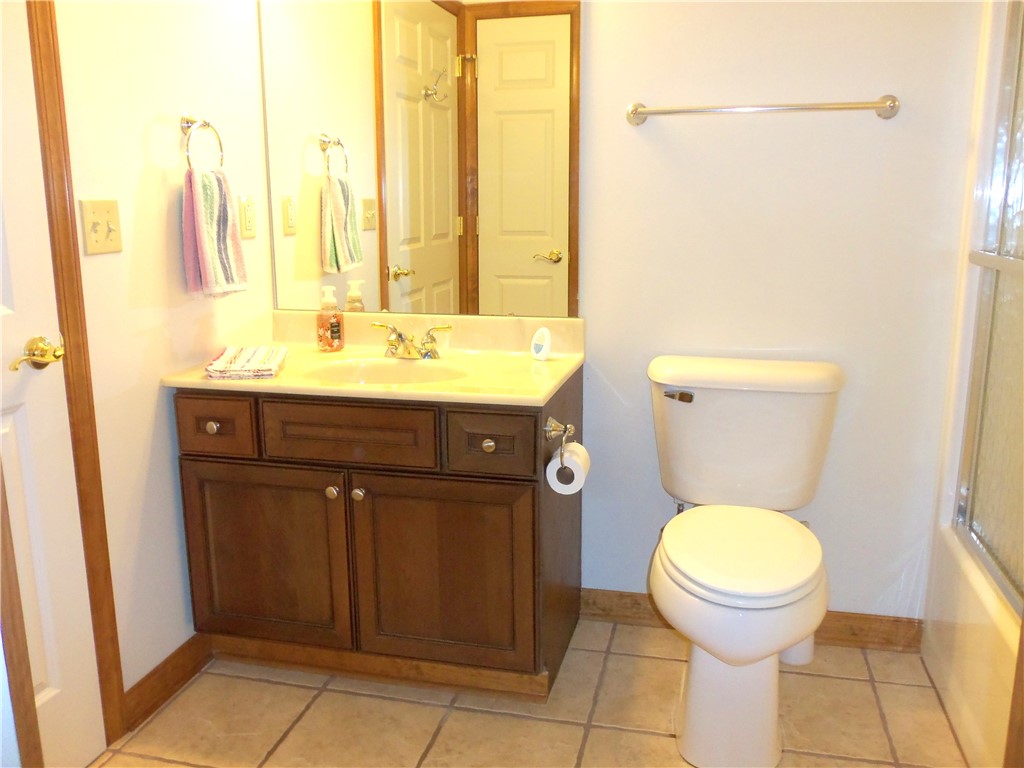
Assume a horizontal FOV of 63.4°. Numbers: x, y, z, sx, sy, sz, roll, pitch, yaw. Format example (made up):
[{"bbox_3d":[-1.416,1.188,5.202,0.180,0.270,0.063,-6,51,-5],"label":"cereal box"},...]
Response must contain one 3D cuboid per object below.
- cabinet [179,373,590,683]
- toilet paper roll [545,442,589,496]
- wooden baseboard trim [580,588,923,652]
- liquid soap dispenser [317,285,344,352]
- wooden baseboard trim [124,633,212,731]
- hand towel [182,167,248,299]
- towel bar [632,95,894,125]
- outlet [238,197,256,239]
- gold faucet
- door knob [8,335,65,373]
[{"bbox_3d":[-0.312,0.350,2.239,0.907,0.767,0.541,2,12,13],"label":"cabinet"},{"bbox_3d":[0.133,0.194,1.901,0.092,0.092,0.100,2,12,13],"label":"toilet paper roll"},{"bbox_3d":[0.655,0.666,2.345,0.932,0.099,0.015,2,12,13],"label":"wooden baseboard trim"},{"bbox_3d":[-0.519,-0.187,2.379,0.073,0.187,0.056,-4,12,-19],"label":"liquid soap dispenser"},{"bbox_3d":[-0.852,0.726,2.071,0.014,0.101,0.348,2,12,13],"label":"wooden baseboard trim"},{"bbox_3d":[-0.755,-0.384,2.089,0.070,0.315,0.235,2,12,13],"label":"hand towel"},{"bbox_3d":[0.612,-0.681,2.051,0.660,0.056,0.075,2,12,13],"label":"towel bar"},{"bbox_3d":[-0.742,-0.467,2.334,0.008,0.115,0.074,2,12,13],"label":"outlet"},{"bbox_3d":[-0.286,-0.114,2.258,0.234,0.090,0.140,2,12,13],"label":"gold faucet"},{"bbox_3d":[-0.907,-0.050,1.578,0.065,0.066,0.148,2,12,13],"label":"door knob"}]

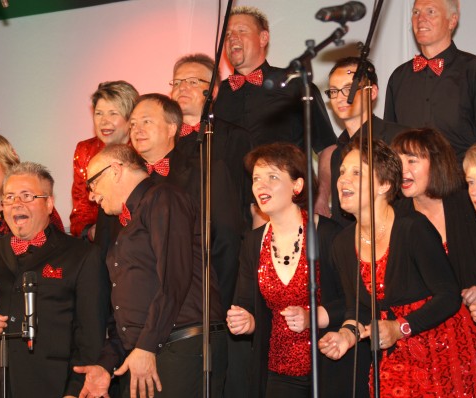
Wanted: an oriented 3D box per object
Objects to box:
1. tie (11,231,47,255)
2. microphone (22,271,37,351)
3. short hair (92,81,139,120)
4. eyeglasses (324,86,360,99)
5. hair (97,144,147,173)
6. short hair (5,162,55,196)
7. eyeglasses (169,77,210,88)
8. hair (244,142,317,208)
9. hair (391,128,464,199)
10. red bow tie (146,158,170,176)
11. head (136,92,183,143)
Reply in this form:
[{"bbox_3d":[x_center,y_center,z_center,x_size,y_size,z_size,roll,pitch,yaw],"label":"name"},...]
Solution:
[{"bbox_3d":[-0.666,0.138,6.720,0.117,0.057,0.035,-15,-3,18],"label":"tie"},{"bbox_3d":[-0.666,0.356,6.750,0.048,0.257,0.048,0,-7,0],"label":"microphone"},{"bbox_3d":[-0.446,-0.355,7.700,0.175,0.160,0.200,-2,-2,20],"label":"short hair"},{"bbox_3d":[0.420,-0.392,7.820,0.140,0.045,0.140,0,0,40],"label":"eyeglasses"},{"bbox_3d":[-0.377,-0.127,7.080,0.130,0.145,0.165,-29,-4,-16],"label":"hair"},{"bbox_3d":[-0.674,-0.058,6.850,0.165,0.125,0.195,-8,-4,25],"label":"short hair"},{"bbox_3d":[-0.165,-0.435,8.000,0.140,0.042,0.140,-9,-13,30],"label":"eyeglasses"},{"bbox_3d":[0.137,-0.076,6.800,0.205,0.210,0.225,-4,-11,39],"label":"hair"},{"bbox_3d":[0.626,-0.117,6.950,0.240,0.225,0.210,-8,3,-41],"label":"hair"},{"bbox_3d":[-0.294,-0.117,7.820,0.120,0.065,0.040,-5,-14,42],"label":"red bow tie"},{"bbox_3d":[-0.299,-0.288,7.900,0.170,0.235,0.210,-4,-8,40],"label":"head"}]

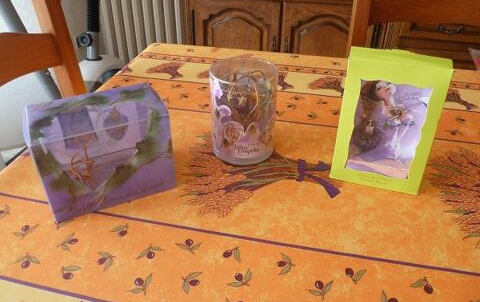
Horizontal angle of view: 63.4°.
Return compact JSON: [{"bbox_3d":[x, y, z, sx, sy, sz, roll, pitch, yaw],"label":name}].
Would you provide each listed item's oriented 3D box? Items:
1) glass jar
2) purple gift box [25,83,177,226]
[{"bbox_3d":[0.006,-0.062,0.597,0.097,0.136,0.097,-4,35,-5],"label":"glass jar"},{"bbox_3d":[-0.186,-0.005,0.530,0.164,0.121,0.105,-15,38,-21],"label":"purple gift box"}]

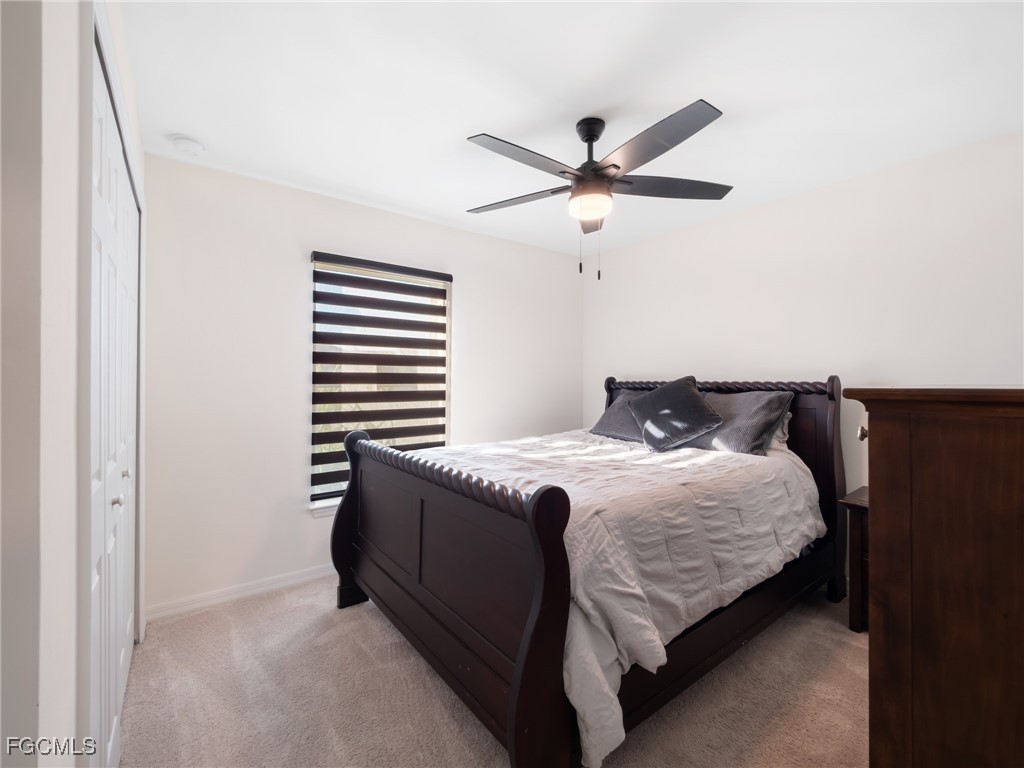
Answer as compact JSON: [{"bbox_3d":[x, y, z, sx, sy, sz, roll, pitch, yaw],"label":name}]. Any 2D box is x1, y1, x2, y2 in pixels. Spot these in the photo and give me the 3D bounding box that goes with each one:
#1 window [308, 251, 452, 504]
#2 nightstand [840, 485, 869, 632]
[{"bbox_3d":[-0.872,-0.053,2.939,1.001,1.594,0.100,0,0,-36],"label":"window"},{"bbox_3d":[2.047,0.927,2.035,0.465,0.655,0.590,0,0,-38],"label":"nightstand"}]

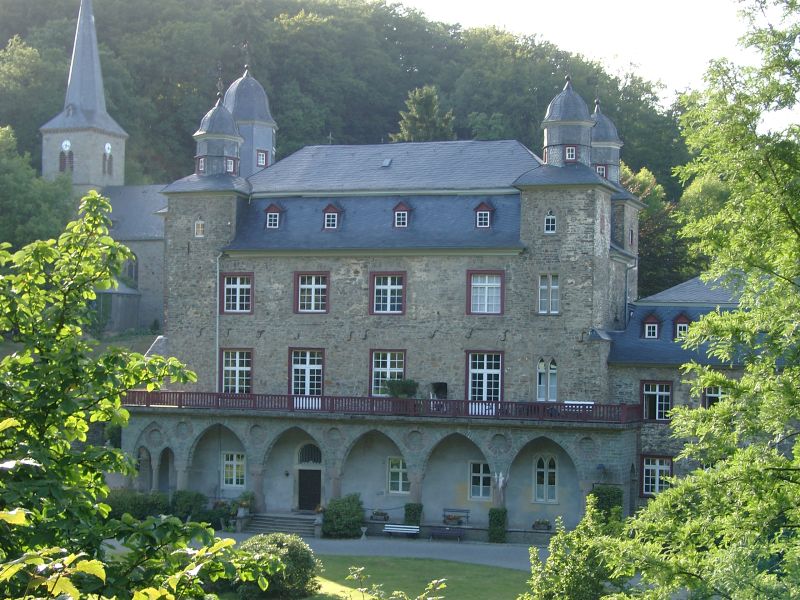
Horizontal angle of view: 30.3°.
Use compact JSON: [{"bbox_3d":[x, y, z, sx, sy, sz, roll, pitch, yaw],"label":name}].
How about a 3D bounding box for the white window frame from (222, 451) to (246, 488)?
[{"bbox_3d":[-9.418,9.731,84.296,1.390,1.962,0.150,0,-1,17],"label":"white window frame"}]

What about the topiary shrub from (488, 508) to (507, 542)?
[{"bbox_3d":[5.140,11.922,78.120,0.800,1.867,0.700,0,-1,19],"label":"topiary shrub"}]

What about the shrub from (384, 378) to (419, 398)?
[{"bbox_3d":[0.076,4.554,75.128,1.700,1.100,1.300,0,-2,19],"label":"shrub"}]

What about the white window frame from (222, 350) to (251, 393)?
[{"bbox_3d":[-8.887,3.972,80.597,1.692,2.384,0.150,0,-2,19],"label":"white window frame"}]

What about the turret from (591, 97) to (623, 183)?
[{"bbox_3d":[12.145,-9.747,90.958,3.167,5.304,3.167,0,-1,19],"label":"turret"}]

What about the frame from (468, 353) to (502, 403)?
[{"bbox_3d":[4.616,4.465,80.047,1.781,3.136,0.150,0,-1,17],"label":"frame"}]

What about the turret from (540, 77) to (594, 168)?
[{"bbox_3d":[8.727,-9.247,76.835,2.750,4.798,2.750,0,-2,19],"label":"turret"}]

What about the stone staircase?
[{"bbox_3d":[-6.483,12.601,82.534,4.420,0.870,1.450,0,-1,19],"label":"stone staircase"}]

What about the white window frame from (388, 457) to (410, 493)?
[{"bbox_3d":[0.070,9.811,82.690,1.504,2.118,0.150,0,-1,19],"label":"white window frame"}]

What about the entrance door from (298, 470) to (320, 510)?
[{"bbox_3d":[-4.809,10.153,79.038,1.271,2.183,0.150,0,-2,19],"label":"entrance door"}]

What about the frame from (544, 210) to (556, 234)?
[{"bbox_3d":[8.173,-4.182,80.325,0.665,1.251,0.150,0,-1,19],"label":"frame"}]

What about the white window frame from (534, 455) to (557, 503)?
[{"bbox_3d":[7.776,9.557,78.972,1.177,2.504,0.150,0,-1,17],"label":"white window frame"}]

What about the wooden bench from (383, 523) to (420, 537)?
[{"bbox_3d":[0.071,12.197,78.063,1.971,0.780,0.600,0,-1,17],"label":"wooden bench"}]

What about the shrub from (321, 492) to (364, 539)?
[{"bbox_3d":[-3.096,11.740,80.646,2.100,2.427,1.900,0,-1,19],"label":"shrub"}]

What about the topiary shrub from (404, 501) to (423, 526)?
[{"bbox_3d":[0.715,11.923,79.616,0.800,1.966,0.700,0,-1,19],"label":"topiary shrub"}]

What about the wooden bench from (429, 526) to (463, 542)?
[{"bbox_3d":[2.316,11.518,72.649,1.662,0.770,0.580,0,-2,19],"label":"wooden bench"}]

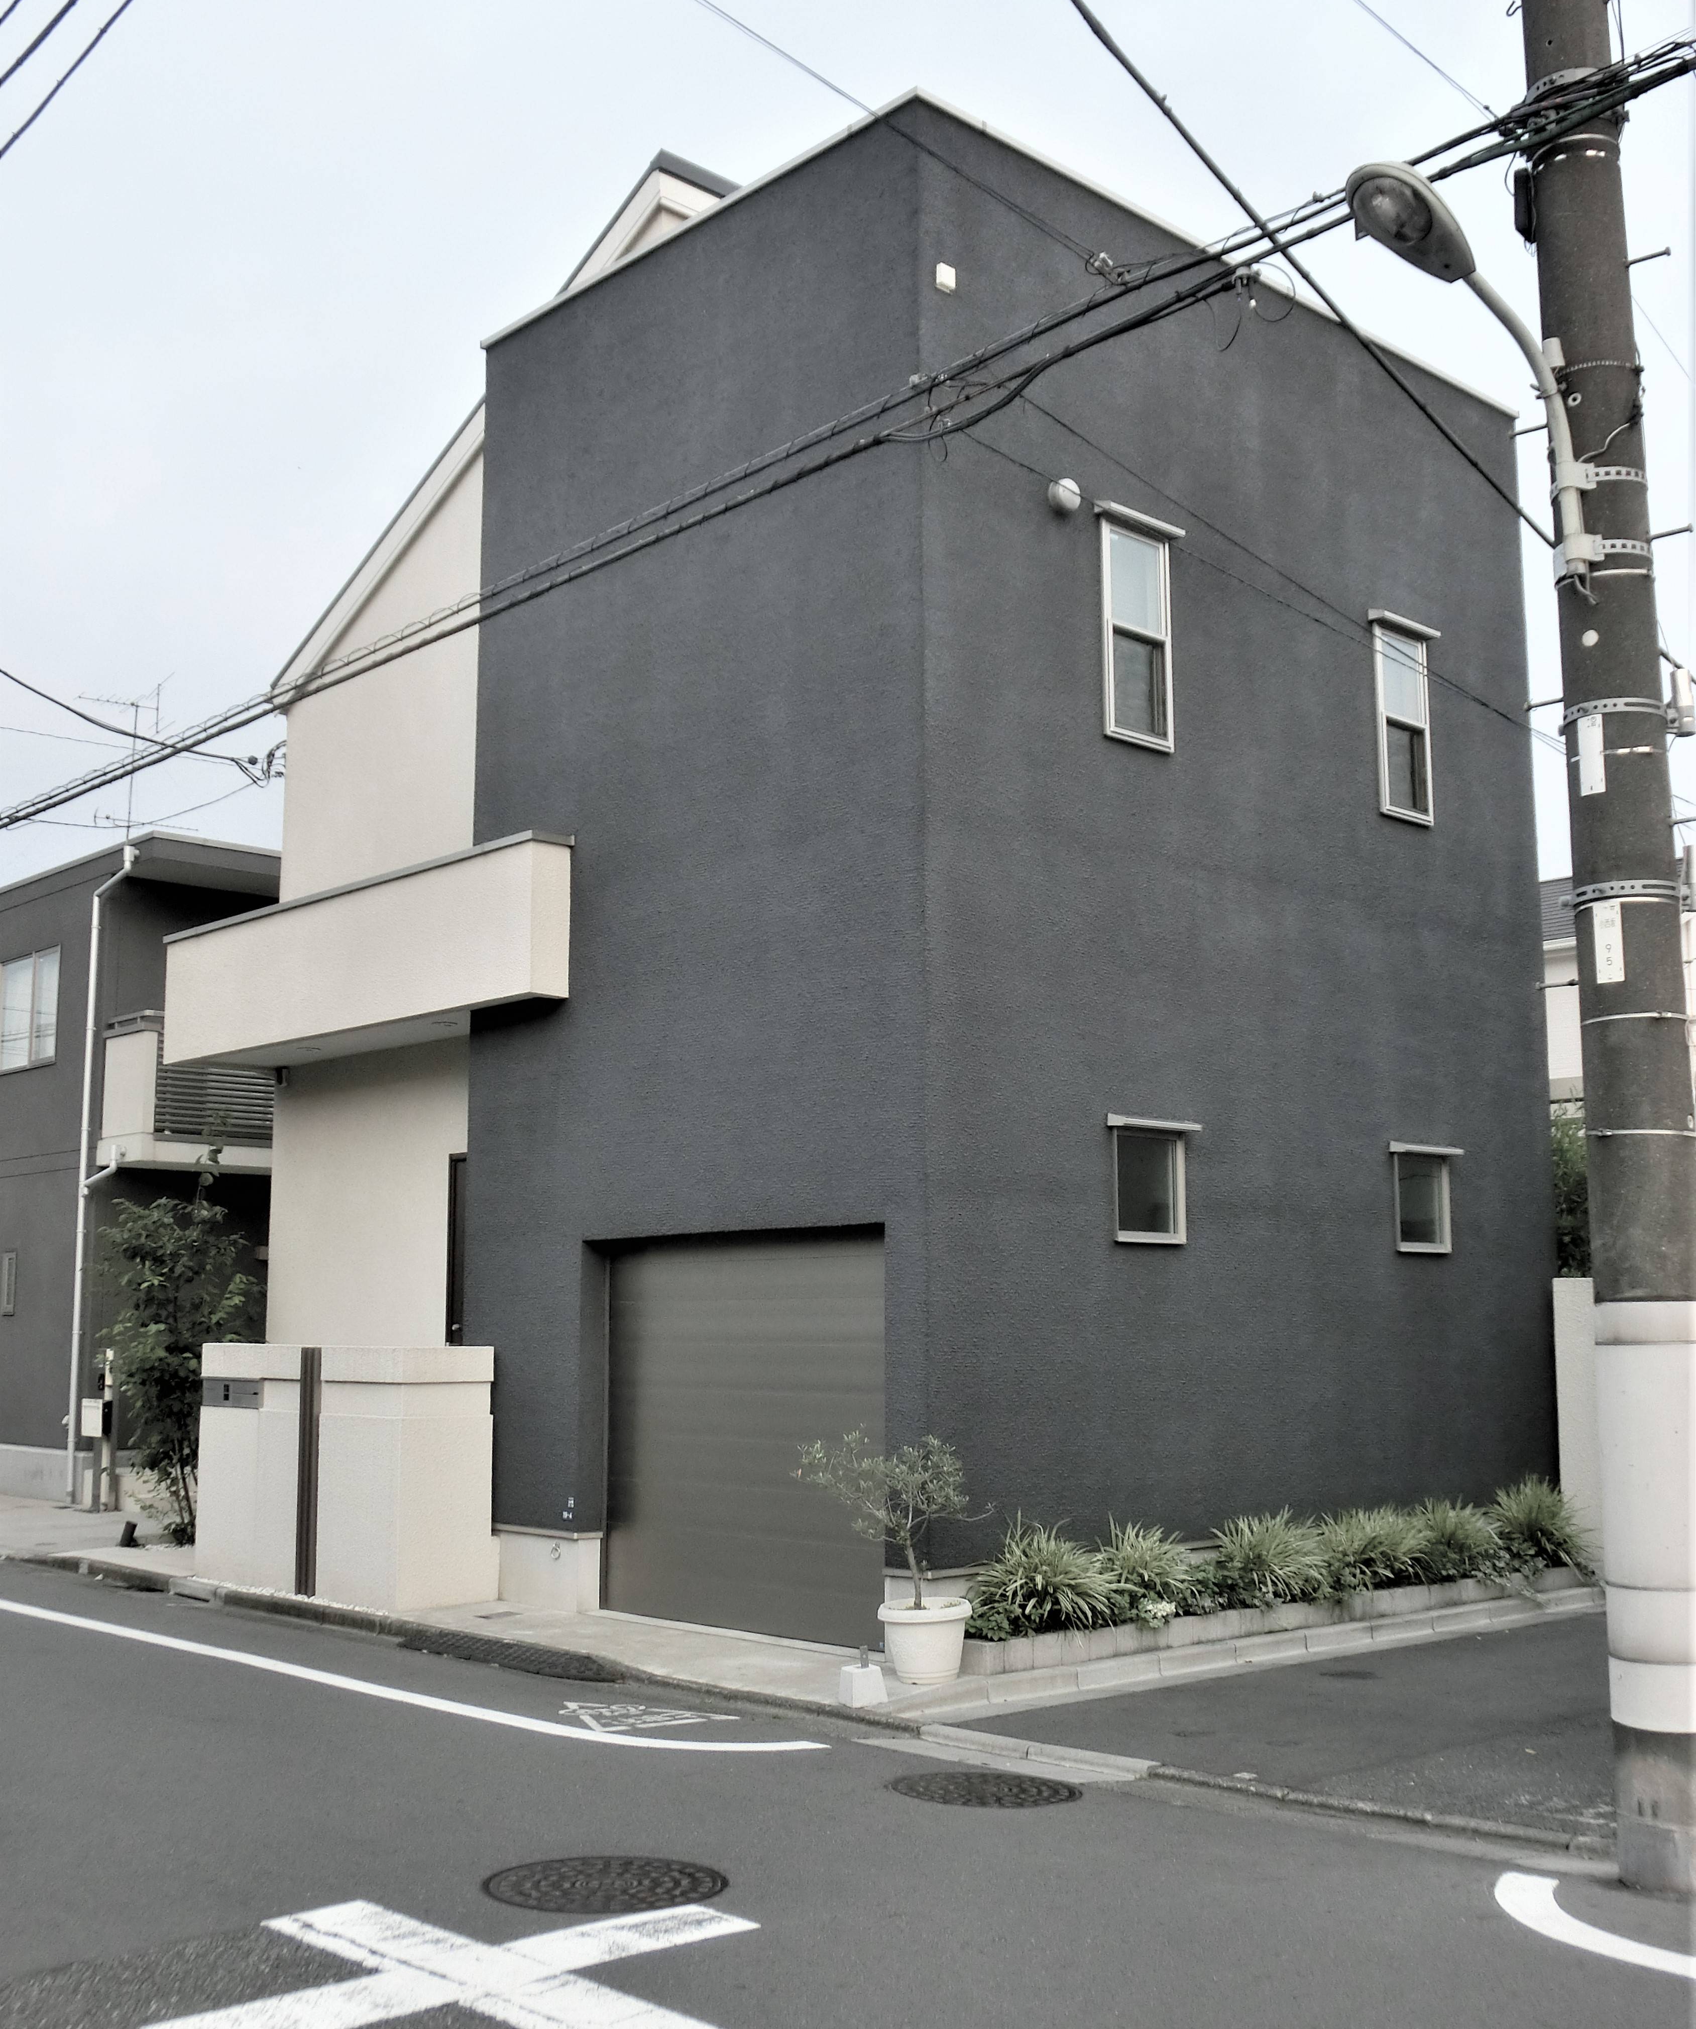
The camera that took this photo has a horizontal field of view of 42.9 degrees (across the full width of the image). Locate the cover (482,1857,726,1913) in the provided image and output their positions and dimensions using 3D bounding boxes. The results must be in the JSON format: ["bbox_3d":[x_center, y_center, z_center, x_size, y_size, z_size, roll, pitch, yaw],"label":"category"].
[{"bbox_3d":[-0.692,2.510,6.175,0.700,0.040,0.700,0,-8,0],"label":"cover"}]

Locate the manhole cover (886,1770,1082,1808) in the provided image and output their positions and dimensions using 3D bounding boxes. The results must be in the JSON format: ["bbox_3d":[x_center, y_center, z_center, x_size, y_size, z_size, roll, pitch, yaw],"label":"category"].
[{"bbox_3d":[0.499,2.828,7.811,0.700,0.040,0.700,0,-8,0],"label":"manhole cover"}]

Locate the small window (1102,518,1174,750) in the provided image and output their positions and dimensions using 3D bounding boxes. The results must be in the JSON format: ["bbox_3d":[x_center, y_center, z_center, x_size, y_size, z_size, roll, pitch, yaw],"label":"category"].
[{"bbox_3d":[1.559,-2.028,11.589,0.575,1.210,0.120,7,-11,-42],"label":"small window"}]

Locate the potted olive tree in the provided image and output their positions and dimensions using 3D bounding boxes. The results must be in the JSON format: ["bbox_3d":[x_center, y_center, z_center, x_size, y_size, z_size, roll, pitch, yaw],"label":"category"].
[{"bbox_3d":[0.174,2.382,9.561,0.812,1.086,0.700,0,-8,0],"label":"potted olive tree"}]

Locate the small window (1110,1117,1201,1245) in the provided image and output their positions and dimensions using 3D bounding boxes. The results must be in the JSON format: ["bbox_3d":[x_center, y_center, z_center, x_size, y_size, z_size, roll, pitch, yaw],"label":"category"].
[{"bbox_3d":[1.582,0.866,11.167,0.648,0.648,0.140,7,-11,-42],"label":"small window"}]

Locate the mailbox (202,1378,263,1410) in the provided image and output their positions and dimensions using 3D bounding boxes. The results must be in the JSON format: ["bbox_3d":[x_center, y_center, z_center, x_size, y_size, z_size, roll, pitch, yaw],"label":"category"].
[{"bbox_3d":[-3.744,2.360,13.420,0.200,0.180,0.770,7,-11,-42],"label":"mailbox"}]

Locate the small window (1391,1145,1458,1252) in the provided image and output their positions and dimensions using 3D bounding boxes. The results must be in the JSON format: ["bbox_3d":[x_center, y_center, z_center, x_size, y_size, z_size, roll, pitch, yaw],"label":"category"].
[{"bbox_3d":[3.455,1.103,12.890,0.655,0.648,0.140,7,-11,-42],"label":"small window"}]

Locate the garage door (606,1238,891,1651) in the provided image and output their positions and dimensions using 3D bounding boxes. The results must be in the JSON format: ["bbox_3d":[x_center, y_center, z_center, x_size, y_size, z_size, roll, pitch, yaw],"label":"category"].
[{"bbox_3d":[-0.510,2.142,11.078,0.080,1.985,2.410,7,-11,-42],"label":"garage door"}]

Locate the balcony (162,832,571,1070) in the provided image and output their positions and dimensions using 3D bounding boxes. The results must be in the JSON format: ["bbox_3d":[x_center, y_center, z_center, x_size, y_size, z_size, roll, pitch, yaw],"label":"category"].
[{"bbox_3d":[-3.082,-0.306,14.102,0.760,0.927,4.620,7,-11,-42],"label":"balcony"}]

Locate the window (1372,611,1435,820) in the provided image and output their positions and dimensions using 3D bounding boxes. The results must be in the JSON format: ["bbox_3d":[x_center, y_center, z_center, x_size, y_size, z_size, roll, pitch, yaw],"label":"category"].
[{"bbox_3d":[3.436,-1.788,13.316,0.590,1.220,0.120,7,-11,-42],"label":"window"}]

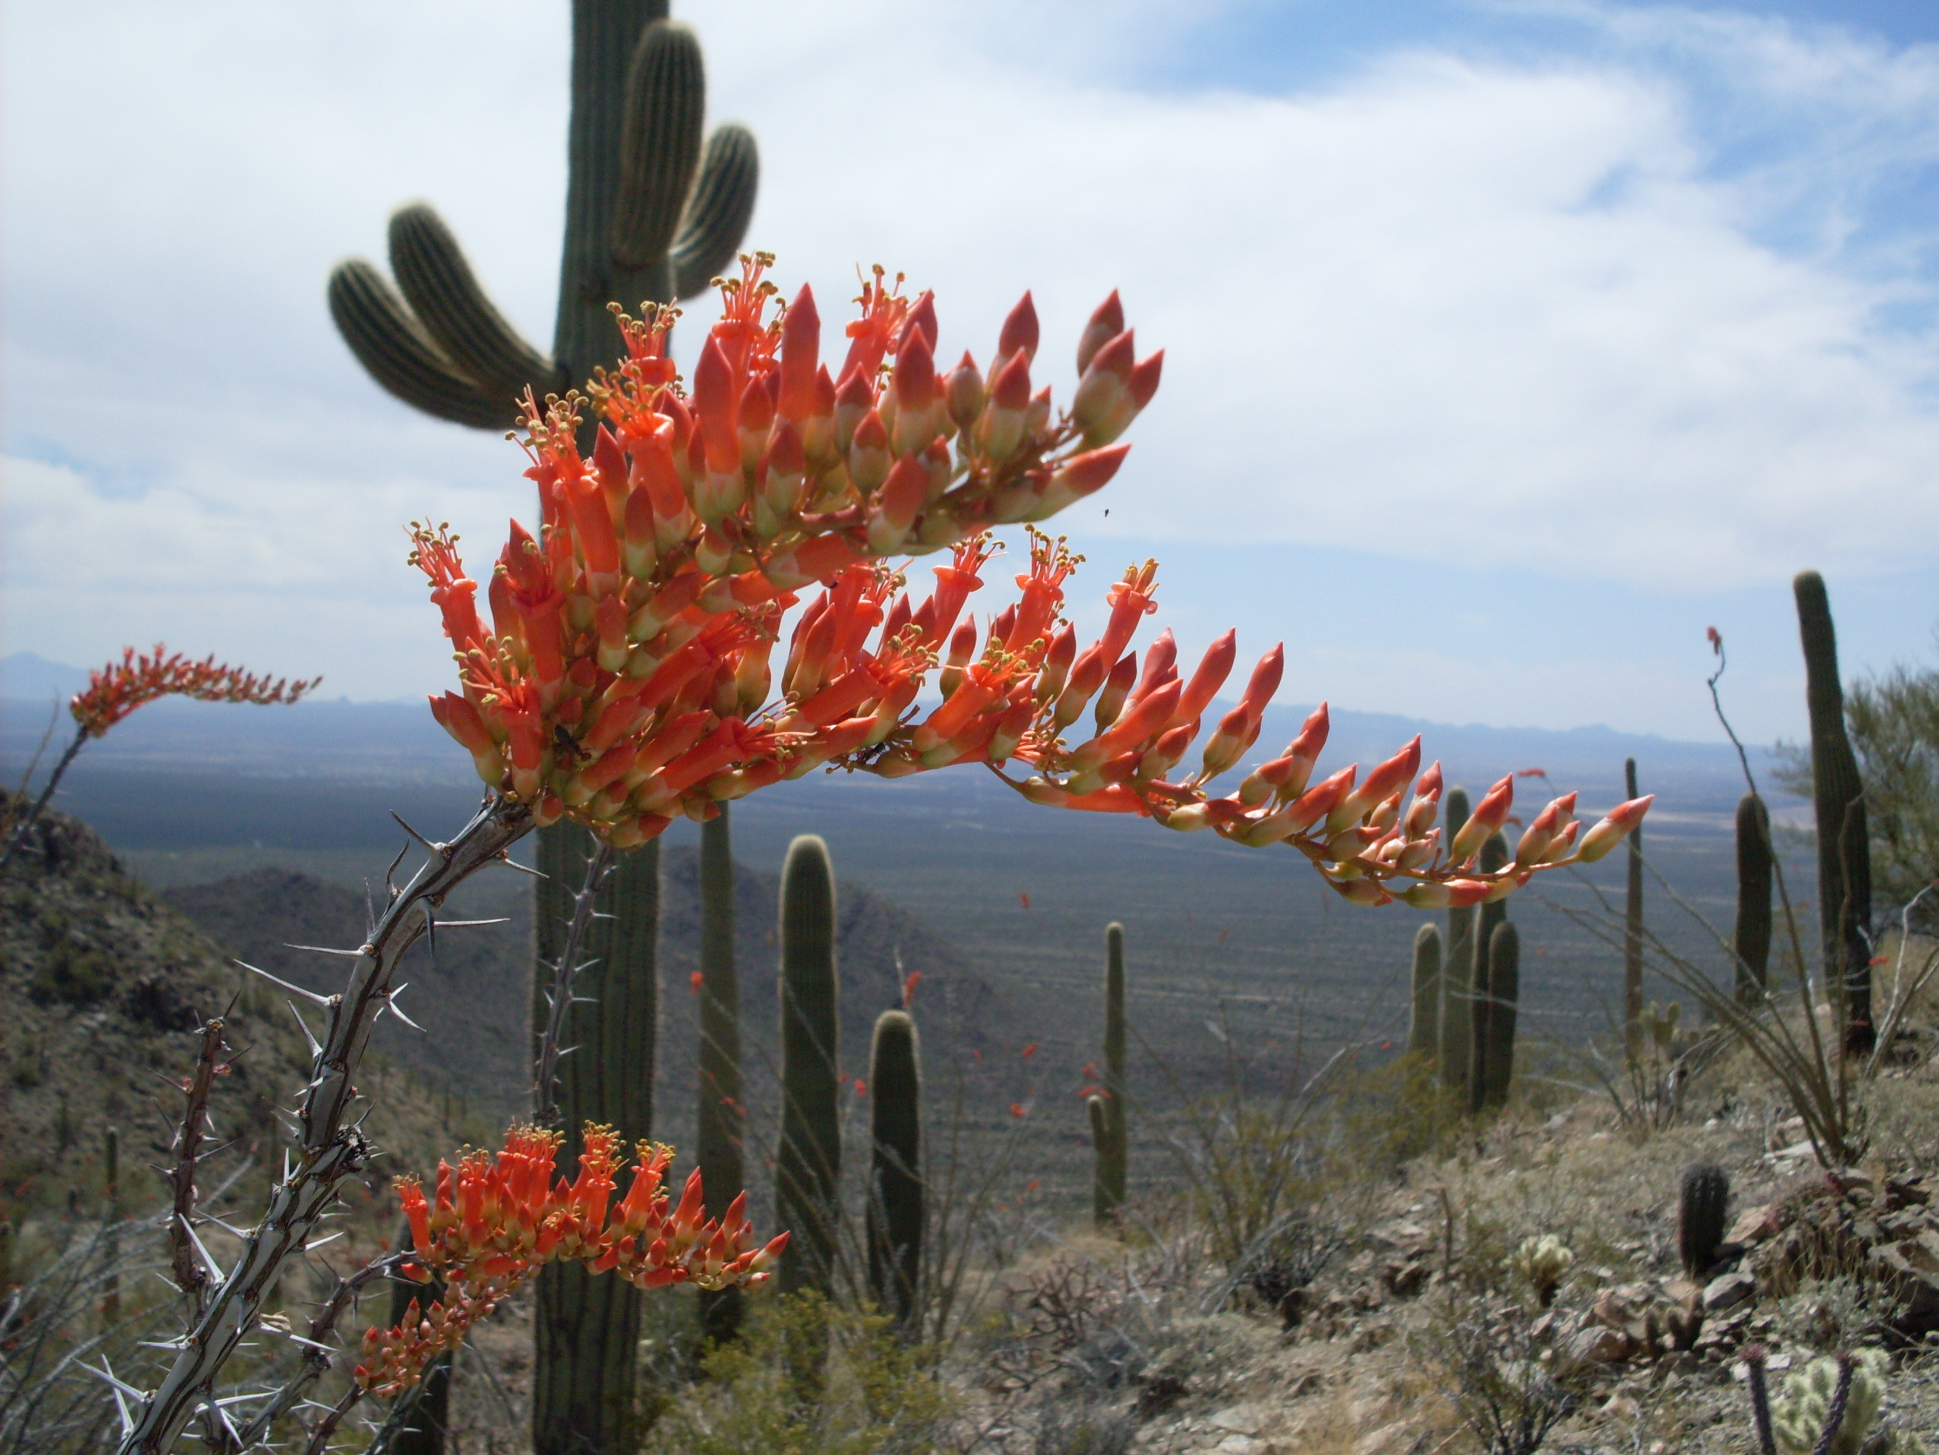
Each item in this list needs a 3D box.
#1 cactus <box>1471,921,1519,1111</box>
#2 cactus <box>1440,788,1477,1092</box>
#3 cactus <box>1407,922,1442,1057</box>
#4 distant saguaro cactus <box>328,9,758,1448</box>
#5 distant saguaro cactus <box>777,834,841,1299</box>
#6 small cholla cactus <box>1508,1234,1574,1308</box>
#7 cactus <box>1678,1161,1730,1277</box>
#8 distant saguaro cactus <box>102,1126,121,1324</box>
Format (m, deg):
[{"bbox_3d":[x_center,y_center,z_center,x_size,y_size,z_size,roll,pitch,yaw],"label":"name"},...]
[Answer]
[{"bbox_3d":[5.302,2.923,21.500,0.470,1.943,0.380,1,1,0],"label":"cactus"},{"bbox_3d":[5.042,2.231,22.000,0.340,3.257,0.340,1,1,0],"label":"cactus"},{"bbox_3d":[4.820,2.834,22.500,0.340,1.521,0.320,1,1,0],"label":"cactus"},{"bbox_3d":[-1.686,-0.386,8.400,1.692,6.516,1.250,1,1,0],"label":"distant saguaro cactus"},{"bbox_3d":[-0.951,2.049,12.600,0.370,2.834,0.370,1,1,0],"label":"distant saguaro cactus"},{"bbox_3d":[2.579,2.456,9.600,0.310,0.342,0.300,1,1,0],"label":"small cholla cactus"},{"bbox_3d":[3.655,2.444,10.600,0.260,0.581,0.260,1,1,0],"label":"cactus"},{"bbox_3d":[-15.321,8.871,38.000,0.310,3.543,0.310,1,1,0],"label":"distant saguaro cactus"}]

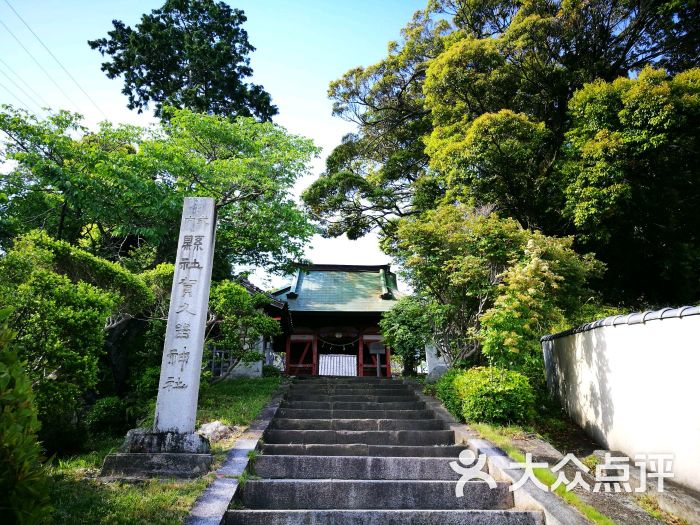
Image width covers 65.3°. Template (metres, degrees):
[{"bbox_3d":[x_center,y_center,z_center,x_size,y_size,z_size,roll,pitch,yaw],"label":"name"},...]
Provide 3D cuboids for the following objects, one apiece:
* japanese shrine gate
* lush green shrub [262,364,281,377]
[{"bbox_3d":[-0.600,2.689,24.275,6.100,5.600,4.800,1,-20,-2],"label":"japanese shrine gate"},{"bbox_3d":[-1.930,2.530,13.138,0.550,0.470,0.500,1,-20,-2],"label":"lush green shrub"}]

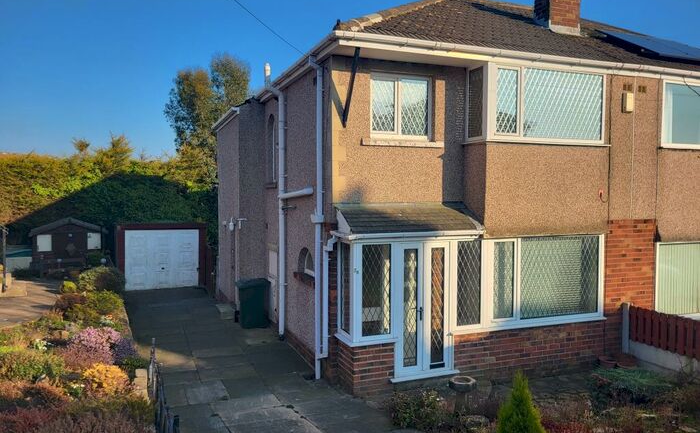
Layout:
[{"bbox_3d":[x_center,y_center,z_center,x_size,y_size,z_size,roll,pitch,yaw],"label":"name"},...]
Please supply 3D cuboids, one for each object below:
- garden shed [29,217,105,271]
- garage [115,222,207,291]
[{"bbox_3d":[-10.286,1.028,19.532,2.388,2.048,2.200,-1,3,-21],"label":"garden shed"},{"bbox_3d":[-7.047,1.202,19.586,2.773,2.175,5.000,-1,3,-21],"label":"garage"}]

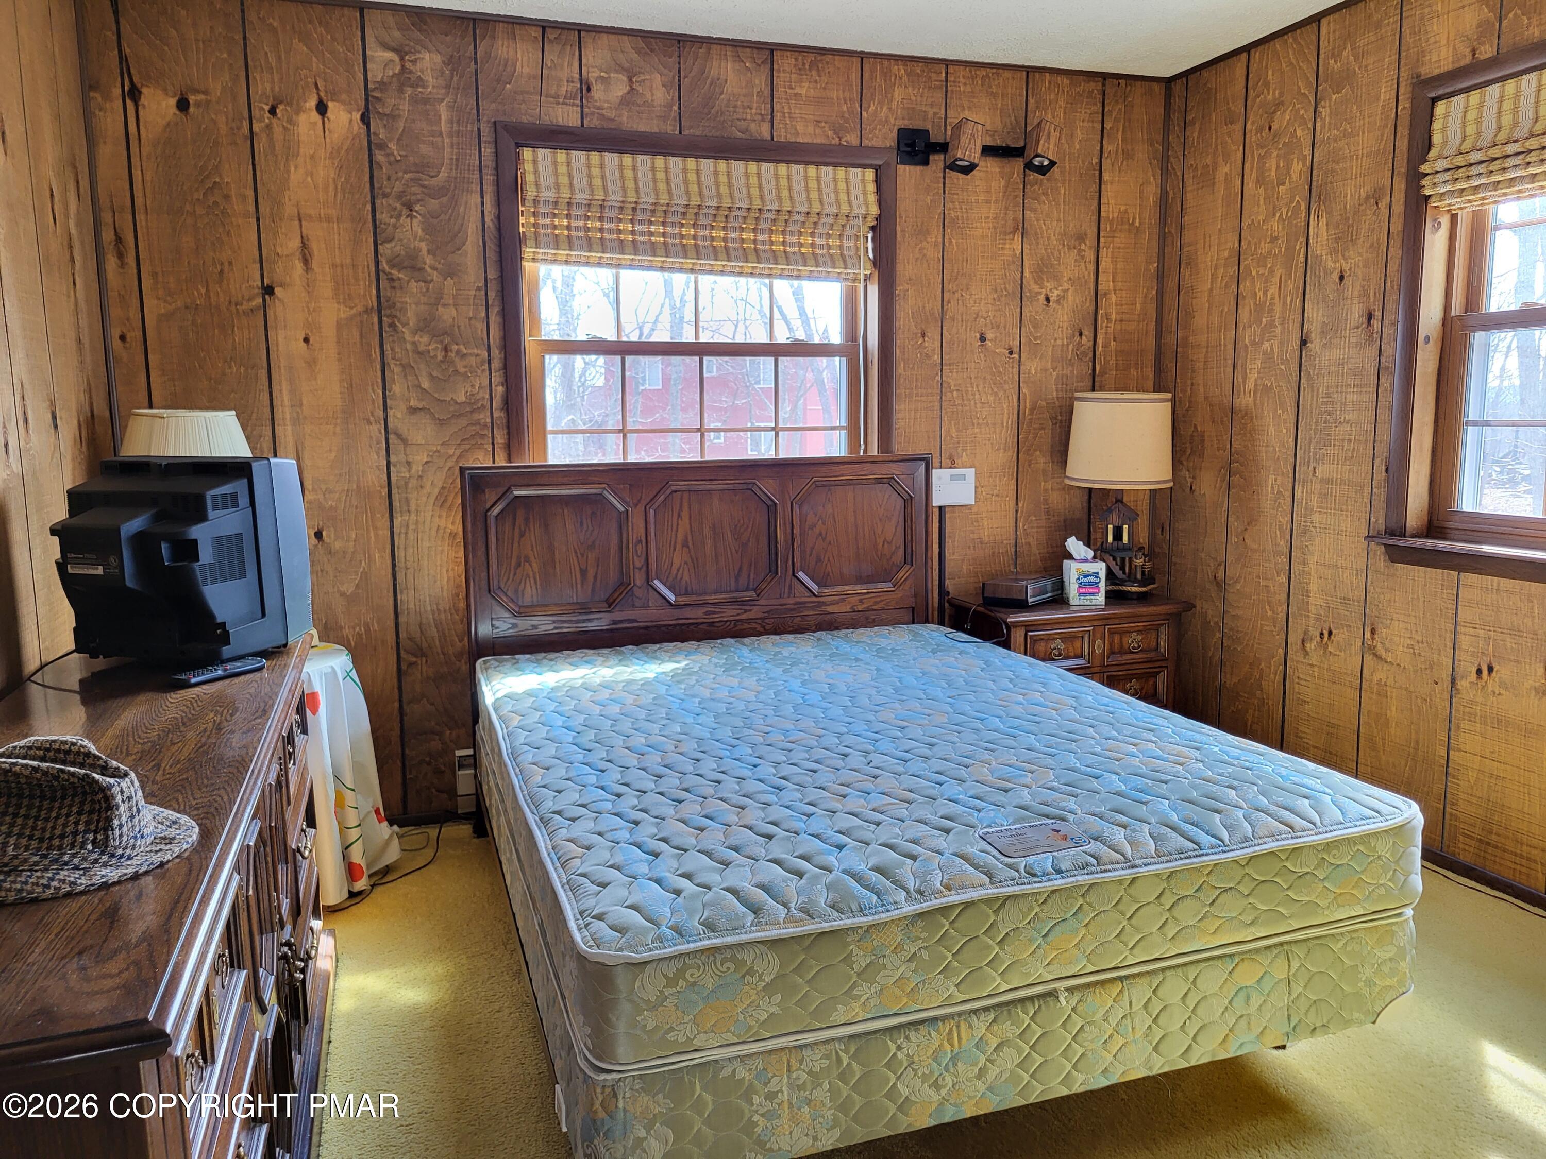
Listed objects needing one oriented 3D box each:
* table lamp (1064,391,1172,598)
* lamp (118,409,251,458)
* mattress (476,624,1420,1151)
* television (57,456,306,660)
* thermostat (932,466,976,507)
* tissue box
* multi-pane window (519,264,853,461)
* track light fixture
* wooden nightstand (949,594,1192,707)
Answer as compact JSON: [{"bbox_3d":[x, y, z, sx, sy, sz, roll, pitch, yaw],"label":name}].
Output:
[{"bbox_3d":[1.177,-0.284,3.974,0.358,0.703,0.358,-3,9,-18],"label":"table lamp"},{"bbox_3d":[-1.457,-0.106,2.921,0.356,0.634,0.356,-3,9,-18],"label":"lamp"},{"bbox_3d":[0.139,0.492,2.728,1.500,0.351,2.030,-3,9,-18],"label":"mattress"},{"bbox_3d":[-1.280,-0.043,2.404,0.451,0.401,0.406,1,8,12],"label":"television"},{"bbox_3d":[0.634,-0.318,4.025,0.173,0.129,0.032,-3,9,-18],"label":"thermostat"},{"bbox_3d":[1.045,0.011,3.906,0.114,0.137,0.112,-1,8,-2],"label":"tissue box"},{"bbox_3d":[-0.226,-0.750,3.789,1.153,1.153,0.099,-3,9,-18],"label":"multi-pane window"},{"bbox_3d":[0.688,-1.420,3.821,0.540,0.173,0.163,-3,9,-18],"label":"track light fixture"},{"bbox_3d":[0.991,0.378,3.984,0.683,0.611,0.436,-3,9,-18],"label":"wooden nightstand"}]

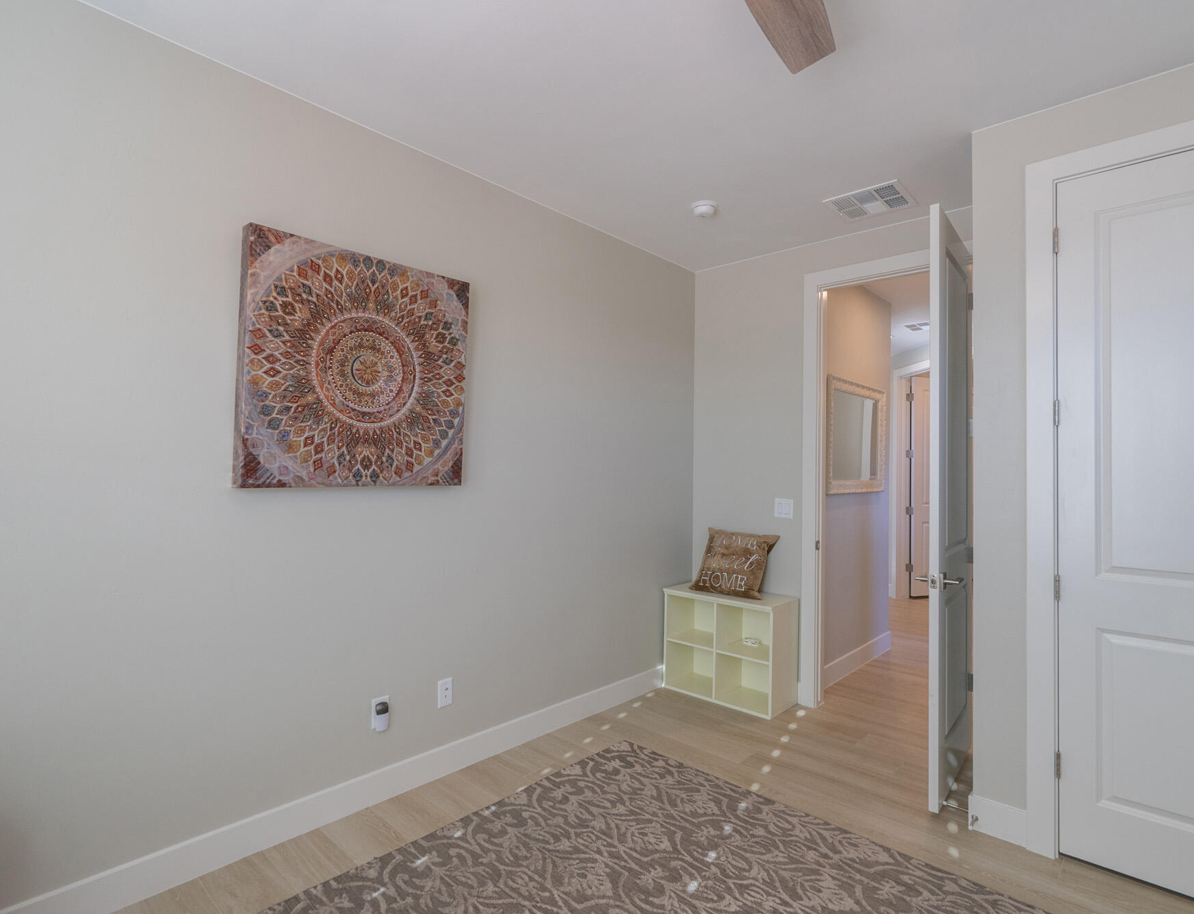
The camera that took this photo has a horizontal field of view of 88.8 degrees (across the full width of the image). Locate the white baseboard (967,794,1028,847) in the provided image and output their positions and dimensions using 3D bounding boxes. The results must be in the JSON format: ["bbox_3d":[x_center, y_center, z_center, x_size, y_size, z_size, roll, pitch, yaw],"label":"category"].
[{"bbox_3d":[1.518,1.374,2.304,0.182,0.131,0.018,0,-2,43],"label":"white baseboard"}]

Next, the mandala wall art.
[{"bbox_3d":[-0.911,-0.332,2.407,0.066,0.900,0.890,2,0,43],"label":"mandala wall art"}]

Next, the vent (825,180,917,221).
[{"bbox_3d":[1.385,-1.274,3.085,0.355,0.022,0.345,0,-2,43],"label":"vent"}]

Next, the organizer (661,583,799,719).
[{"bbox_3d":[0.811,1.152,3.751,0.745,0.619,0.340,0,-2,43],"label":"organizer"}]

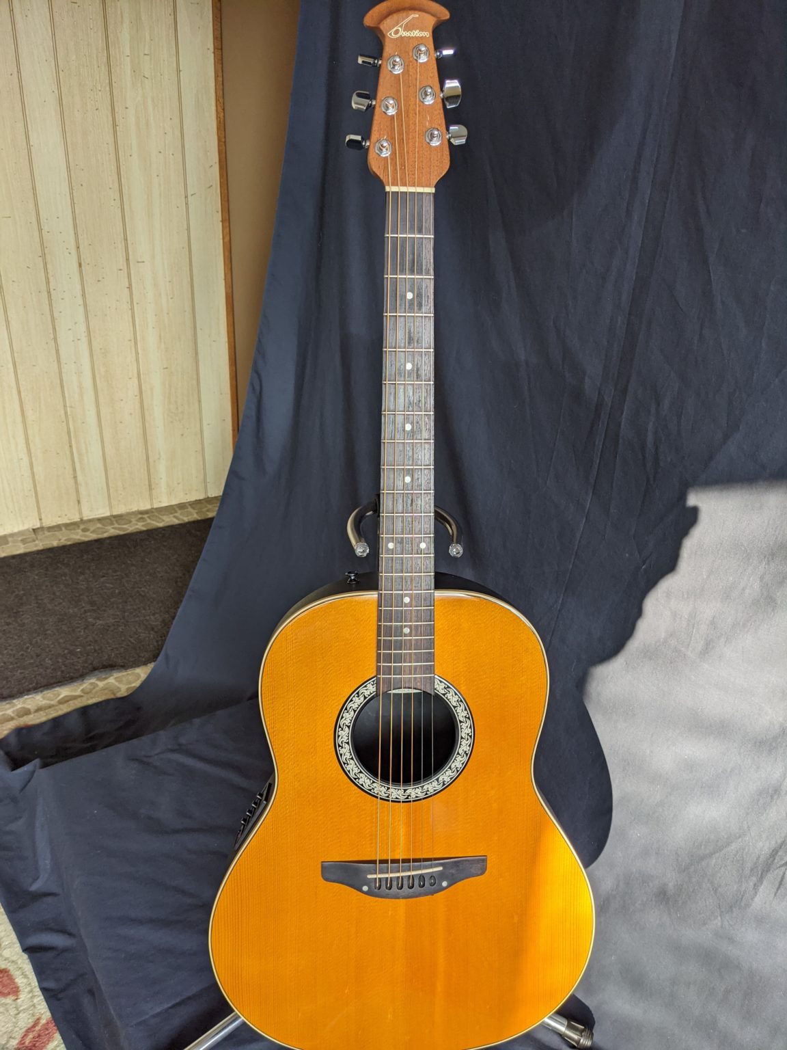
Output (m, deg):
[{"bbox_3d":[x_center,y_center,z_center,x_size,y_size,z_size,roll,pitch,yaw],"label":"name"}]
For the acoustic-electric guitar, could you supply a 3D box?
[{"bbox_3d":[0.009,0.052,0.844,0.405,1.051,0.152,-1,11,-4],"label":"acoustic-electric guitar"}]

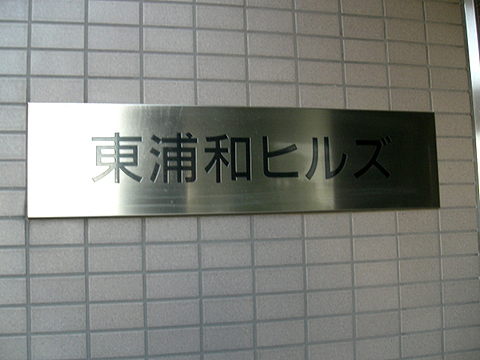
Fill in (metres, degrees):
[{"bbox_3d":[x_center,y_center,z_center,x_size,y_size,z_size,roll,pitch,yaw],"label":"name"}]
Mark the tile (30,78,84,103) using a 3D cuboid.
[{"bbox_3d":[-0.322,-0.158,0.927,0.095,0.045,0.008,0,-5,-13],"label":"tile"}]

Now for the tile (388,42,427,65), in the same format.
[{"bbox_3d":[0.350,-0.262,1.097,0.095,0.045,0.008,0,-5,-13],"label":"tile"}]

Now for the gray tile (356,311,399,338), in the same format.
[{"bbox_3d":[0.266,0.281,1.033,0.095,0.045,0.010,-1,-5,-14],"label":"gray tile"}]

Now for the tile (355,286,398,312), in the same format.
[{"bbox_3d":[0.266,0.232,1.032,0.095,0.045,0.009,-1,-5,-13],"label":"tile"}]

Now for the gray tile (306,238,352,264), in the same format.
[{"bbox_3d":[0.172,0.136,1.020,0.095,0.045,0.008,0,-5,-13],"label":"gray tile"}]

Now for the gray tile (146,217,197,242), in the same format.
[{"bbox_3d":[-0.124,0.089,0.953,0.095,0.045,0.008,0,-5,-13],"label":"gray tile"}]

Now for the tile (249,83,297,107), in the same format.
[{"bbox_3d":[0.064,-0.163,1.023,0.095,0.045,0.008,0,-5,-13],"label":"tile"}]

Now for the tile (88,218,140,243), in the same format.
[{"bbox_3d":[-0.221,0.089,0.930,0.095,0.045,0.008,0,-5,-13],"label":"tile"}]

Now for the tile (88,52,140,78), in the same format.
[{"bbox_3d":[-0.229,-0.209,0.957,0.095,0.045,0.008,0,-5,-13],"label":"tile"}]

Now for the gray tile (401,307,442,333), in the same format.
[{"bbox_3d":[0.363,0.278,1.054,0.095,0.045,0.009,-1,-5,-13],"label":"gray tile"}]

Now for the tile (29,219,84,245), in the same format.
[{"bbox_3d":[-0.316,0.089,0.908,0.095,0.045,0.009,-1,-5,-13],"label":"tile"}]

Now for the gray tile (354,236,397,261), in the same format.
[{"bbox_3d":[0.268,0.135,1.043,0.095,0.045,0.008,0,-5,-13],"label":"gray tile"}]

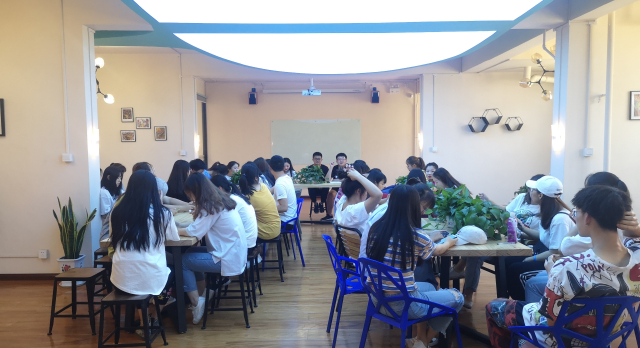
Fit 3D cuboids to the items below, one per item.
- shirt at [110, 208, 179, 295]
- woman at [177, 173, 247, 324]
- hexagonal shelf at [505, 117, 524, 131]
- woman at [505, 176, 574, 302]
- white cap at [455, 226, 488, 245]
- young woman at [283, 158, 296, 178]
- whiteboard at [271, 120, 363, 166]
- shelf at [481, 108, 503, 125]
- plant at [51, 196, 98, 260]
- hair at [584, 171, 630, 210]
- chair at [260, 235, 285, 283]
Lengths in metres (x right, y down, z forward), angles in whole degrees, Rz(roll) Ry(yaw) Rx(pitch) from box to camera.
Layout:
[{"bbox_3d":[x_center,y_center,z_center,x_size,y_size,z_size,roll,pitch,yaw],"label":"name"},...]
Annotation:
[{"bbox_3d":[-1.280,0.548,3.660,0.480,0.620,0.350,-1,4,-4],"label":"shirt"},{"bbox_3d":[-0.886,0.614,4.162,0.553,1.261,0.456,0,4,5],"label":"woman"},{"bbox_3d":[4.019,-1.043,10.315,0.340,0.295,0.120,0,4,0],"label":"hexagonal shelf"},{"bbox_3d":[1.853,0.662,4.335,0.670,1.280,0.470,1,4,13],"label":"woman"},{"bbox_3d":[1.244,0.489,4.112,0.270,0.140,0.180,-1,4,-16],"label":"white cap"},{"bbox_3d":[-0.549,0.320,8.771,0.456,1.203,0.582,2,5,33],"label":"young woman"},{"bbox_3d":[-0.106,-0.838,13.274,2.400,1.200,0.030,0,4,0],"label":"whiteboard"},{"bbox_3d":[3.120,-1.046,9.080,0.300,0.260,0.140,-1,4,0],"label":"shelf"},{"bbox_3d":[-2.593,0.574,5.325,0.417,0.669,0.310,-1,4,0],"label":"plant"},{"bbox_3d":[1.850,0.134,3.200,0.260,0.300,0.220,0,4,9],"label":"hair"},{"bbox_3d":[-0.576,0.927,5.514,0.399,0.448,0.399,-1,4,-2],"label":"chair"}]

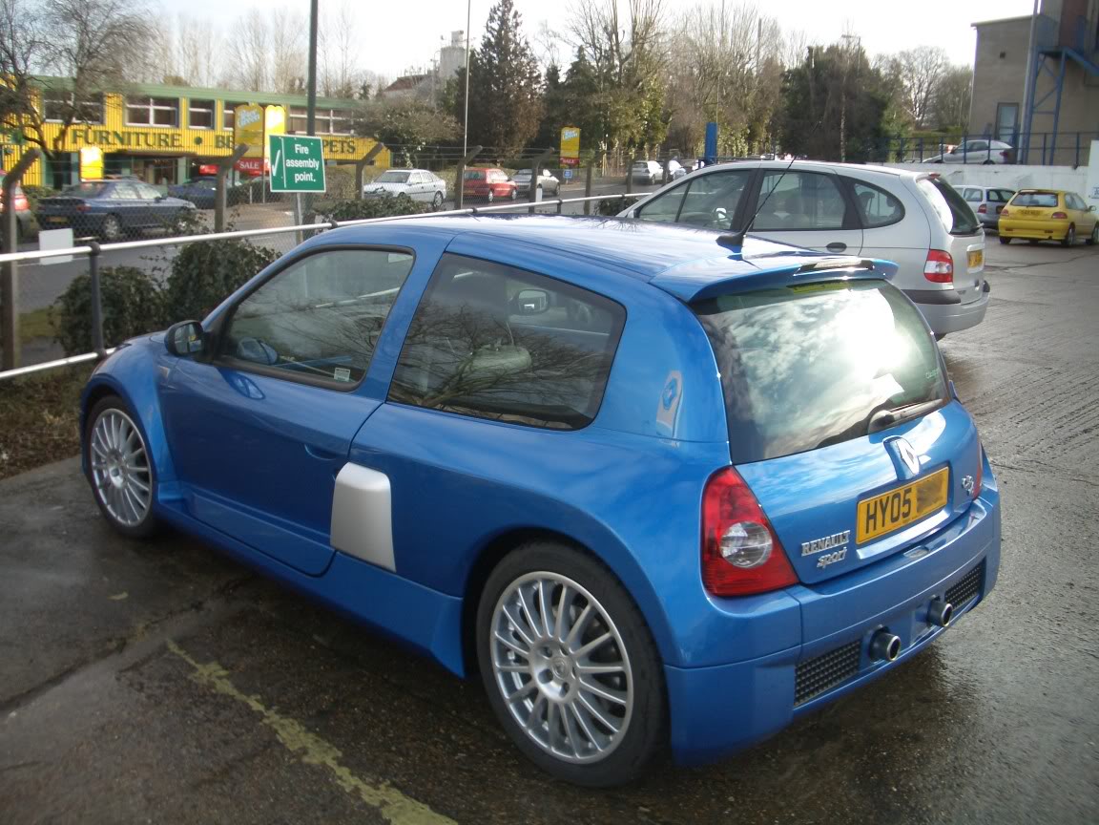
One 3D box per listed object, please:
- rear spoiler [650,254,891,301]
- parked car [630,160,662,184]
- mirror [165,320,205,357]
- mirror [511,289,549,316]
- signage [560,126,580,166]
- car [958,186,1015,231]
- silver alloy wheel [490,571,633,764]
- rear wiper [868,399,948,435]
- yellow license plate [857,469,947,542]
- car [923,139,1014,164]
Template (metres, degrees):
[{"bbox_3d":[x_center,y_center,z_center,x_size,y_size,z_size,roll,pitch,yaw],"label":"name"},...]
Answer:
[{"bbox_3d":[0.685,-0.417,3.186,0.310,0.130,1.080,13,17,43],"label":"rear spoiler"},{"bbox_3d":[6.295,-15.006,69.500,1.660,1.450,3.900,7,13,25],"label":"parked car"},{"bbox_3d":[-1.295,-0.265,3.939,0.100,0.128,0.175,10,15,35],"label":"mirror"},{"bbox_3d":[-0.076,-0.507,5.166,0.175,0.128,0.100,-8,16,-37],"label":"mirror"},{"bbox_3d":[1.292,-16.737,70.000,1.250,2.500,0.150,2,12,3],"label":"signage"},{"bbox_3d":[12.760,-6.510,35.600,1.740,1.500,4.300,-4,13,-25],"label":"car"},{"bbox_3d":[0.095,0.629,2.882,0.490,0.490,0.200,13,17,43],"label":"silver alloy wheel"},{"bbox_3d":[1.050,-0.003,3.239,0.055,0.060,0.470,12,16,40],"label":"rear wiper"},{"bbox_3d":[0.972,0.247,3.032,0.015,0.112,0.520,10,15,43],"label":"yellow license plate"},{"bbox_3d":[19.531,-12.009,52.000,4.200,1.400,1.700,12,16,40],"label":"car"}]

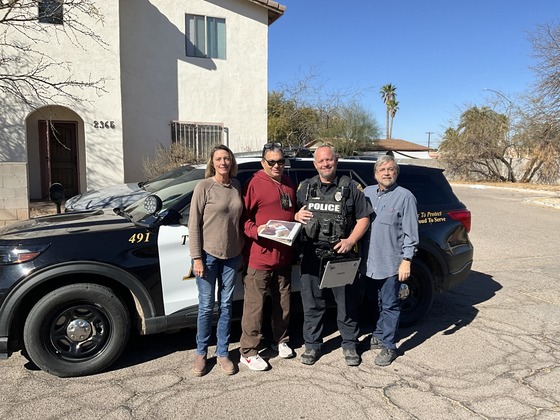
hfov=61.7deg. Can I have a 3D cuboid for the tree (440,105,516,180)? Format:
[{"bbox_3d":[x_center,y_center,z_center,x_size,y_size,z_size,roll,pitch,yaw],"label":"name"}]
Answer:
[{"bbox_3d":[13.853,-4.641,32.737,5.000,5.100,4.600,0,5,0],"label":"tree"}]

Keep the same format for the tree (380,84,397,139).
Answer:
[{"bbox_3d":[17.785,-12.598,77.250,2.700,16.000,2.700,0,5,0],"label":"tree"}]

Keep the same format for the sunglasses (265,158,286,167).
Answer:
[{"bbox_3d":[-0.035,-0.374,3.692,0.150,0.050,0.140,-1,5,-15],"label":"sunglasses"}]

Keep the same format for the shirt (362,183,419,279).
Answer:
[{"bbox_3d":[0.922,0.171,3.915,0.460,0.770,0.300,1,5,14],"label":"shirt"}]

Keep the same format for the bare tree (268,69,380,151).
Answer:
[{"bbox_3d":[1.371,-3.438,19.791,5.200,5.200,4.800,0,5,0],"label":"bare tree"}]

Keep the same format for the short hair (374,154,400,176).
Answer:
[{"bbox_3d":[0.885,-0.362,3.863,0.200,0.180,0.210,1,5,9],"label":"short hair"}]

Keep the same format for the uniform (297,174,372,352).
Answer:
[{"bbox_3d":[0.451,0.435,3.886,0.580,1.430,0.380,0,5,6],"label":"uniform"}]

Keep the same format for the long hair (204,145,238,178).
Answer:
[{"bbox_3d":[-0.455,-0.374,3.652,0.250,0.260,0.230,-1,5,-9],"label":"long hair"}]

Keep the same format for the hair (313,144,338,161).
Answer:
[{"bbox_3d":[0.374,-0.466,3.835,0.190,0.130,0.210,1,5,7],"label":"hair"}]

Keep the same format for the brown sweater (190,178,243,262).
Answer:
[{"bbox_3d":[-0.503,0.067,3.717,0.420,0.630,0.270,-1,5,-9],"label":"brown sweater"}]

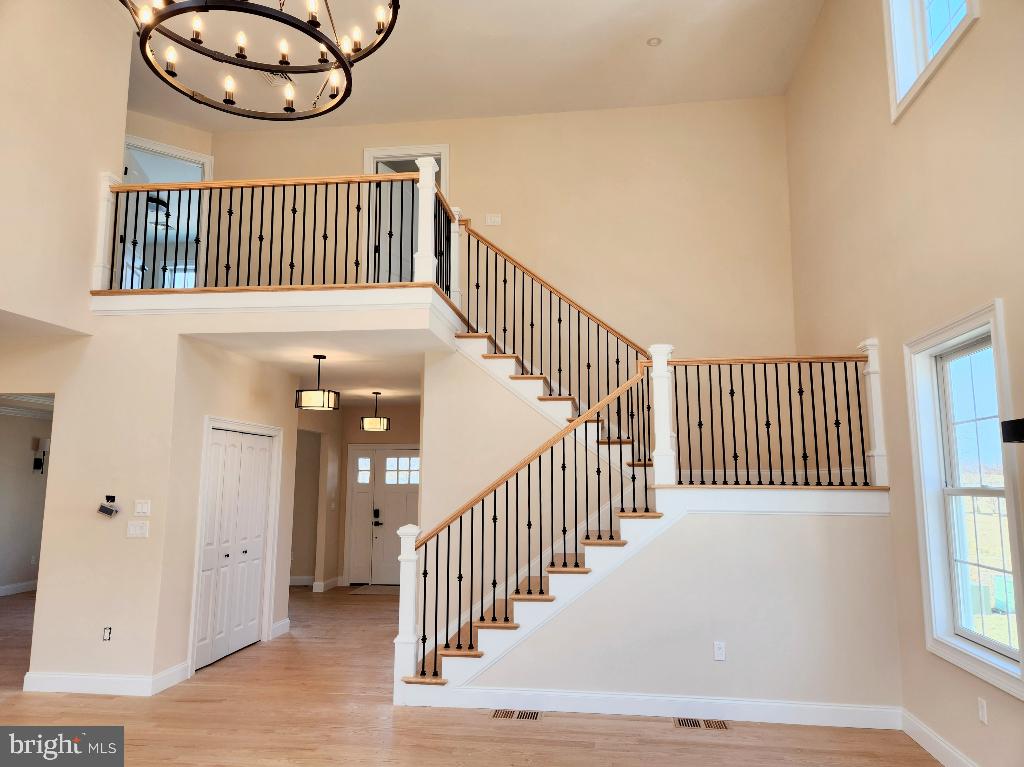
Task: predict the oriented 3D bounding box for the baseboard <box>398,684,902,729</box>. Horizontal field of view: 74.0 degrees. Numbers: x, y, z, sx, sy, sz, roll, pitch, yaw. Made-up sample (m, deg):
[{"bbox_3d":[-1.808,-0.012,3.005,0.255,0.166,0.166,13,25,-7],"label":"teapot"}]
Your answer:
[{"bbox_3d":[0.863,2.218,4.676,3.420,0.142,0.020,0,-8,7],"label":"baseboard"}]

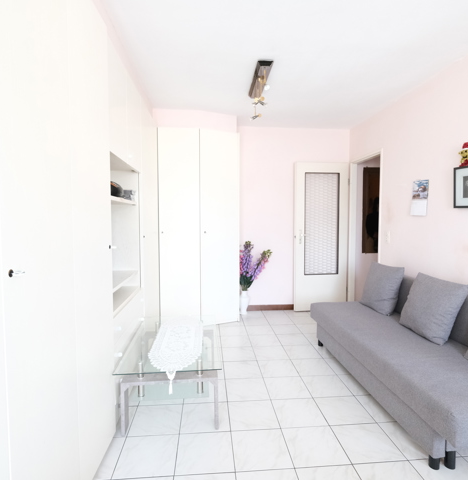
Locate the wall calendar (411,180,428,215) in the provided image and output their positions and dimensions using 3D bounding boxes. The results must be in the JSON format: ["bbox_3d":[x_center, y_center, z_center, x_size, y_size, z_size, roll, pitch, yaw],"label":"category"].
[{"bbox_3d":[1.718,-0.385,2.787,0.010,0.330,0.200,0,4,-5],"label":"wall calendar"}]

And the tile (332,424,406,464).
[{"bbox_3d":[0.752,1.156,1.706,0.300,0.010,0.298,0,3,-5],"label":"tile"}]

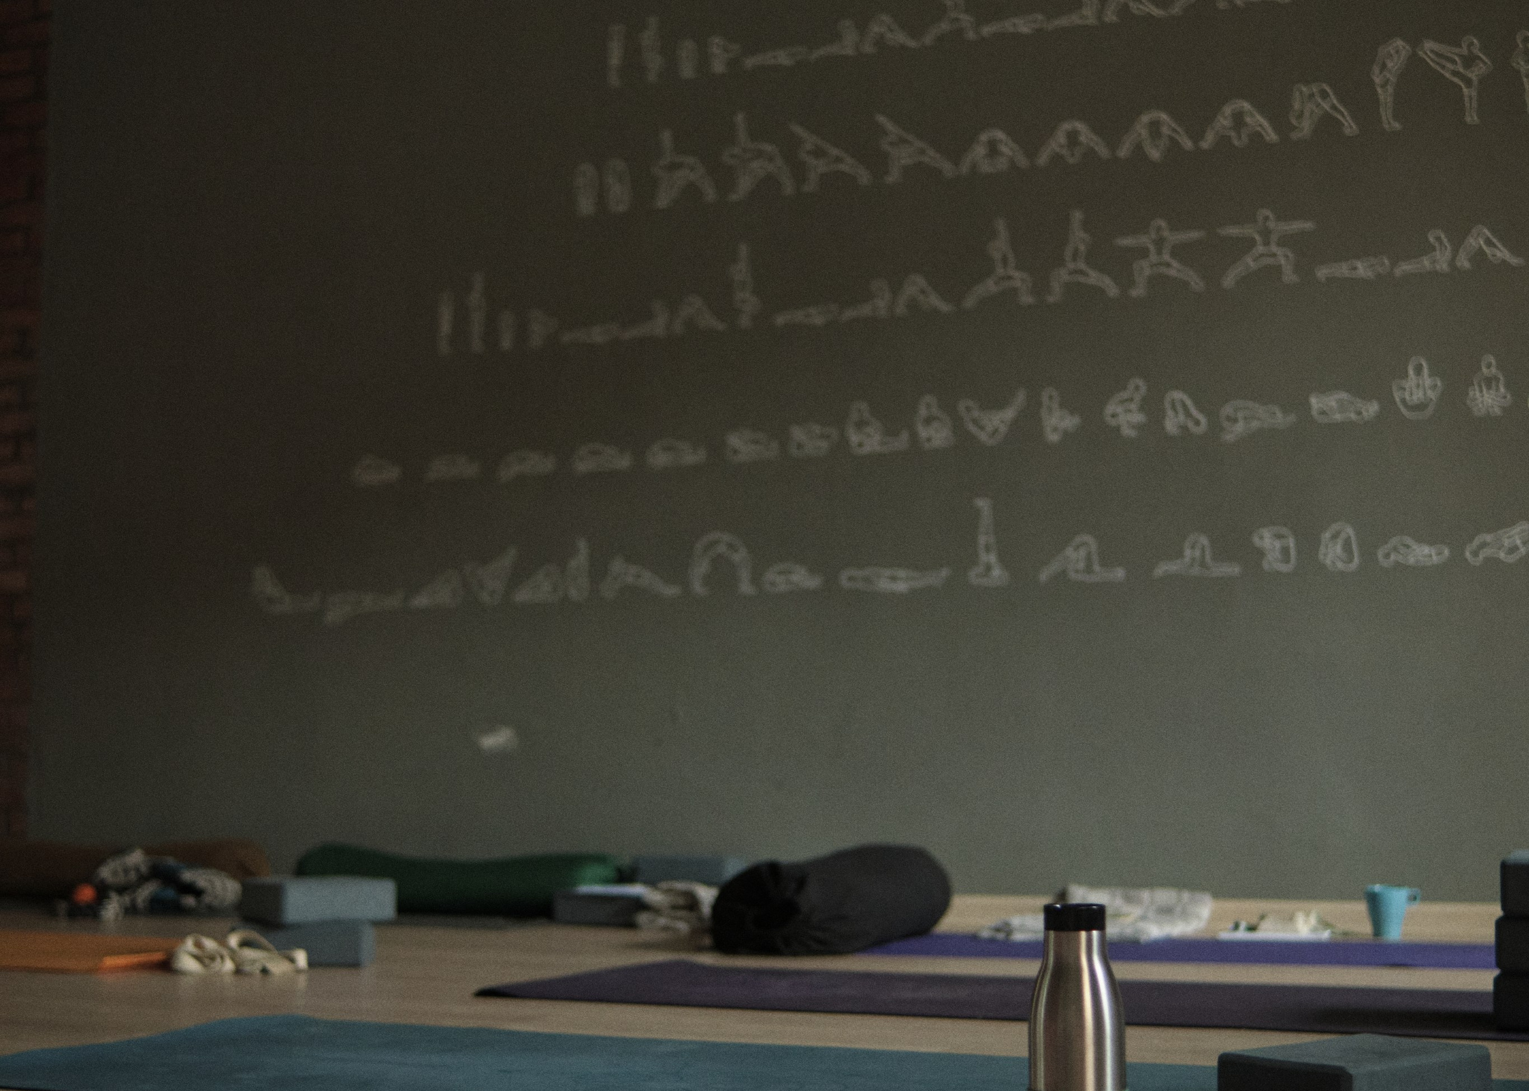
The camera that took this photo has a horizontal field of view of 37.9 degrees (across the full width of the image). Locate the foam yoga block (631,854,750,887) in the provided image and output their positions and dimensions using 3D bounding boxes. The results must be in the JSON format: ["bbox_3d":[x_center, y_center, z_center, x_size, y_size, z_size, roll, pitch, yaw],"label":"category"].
[{"bbox_3d":[-0.174,0.781,5.367,0.230,0.075,0.150,-3,-6,23],"label":"foam yoga block"}]

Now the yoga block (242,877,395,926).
[{"bbox_3d":[-0.821,0.654,4.114,0.230,0.075,0.150,5,-8,-40],"label":"yoga block"}]

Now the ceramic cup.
[{"bbox_3d":[1.295,0.755,4.588,0.115,0.106,0.090,0,-6,0],"label":"ceramic cup"}]

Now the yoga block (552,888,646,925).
[{"bbox_3d":[-0.349,0.836,5.179,0.230,0.075,0.150,-3,-7,28],"label":"yoga block"}]

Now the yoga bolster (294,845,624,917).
[{"bbox_3d":[-0.741,0.818,5.457,0.740,0.160,0.200,-3,-6,21],"label":"yoga bolster"}]

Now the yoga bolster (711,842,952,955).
[{"bbox_3d":[0.146,0.718,4.570,0.200,0.190,0.610,-4,-7,32],"label":"yoga bolster"}]

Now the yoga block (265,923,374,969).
[{"bbox_3d":[-0.825,0.722,4.045,0.230,0.075,0.150,0,-6,0],"label":"yoga block"}]

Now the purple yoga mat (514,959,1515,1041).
[{"bbox_3d":[0.474,0.689,3.413,1.760,0.006,0.625,-3,-7,25],"label":"purple yoga mat"}]

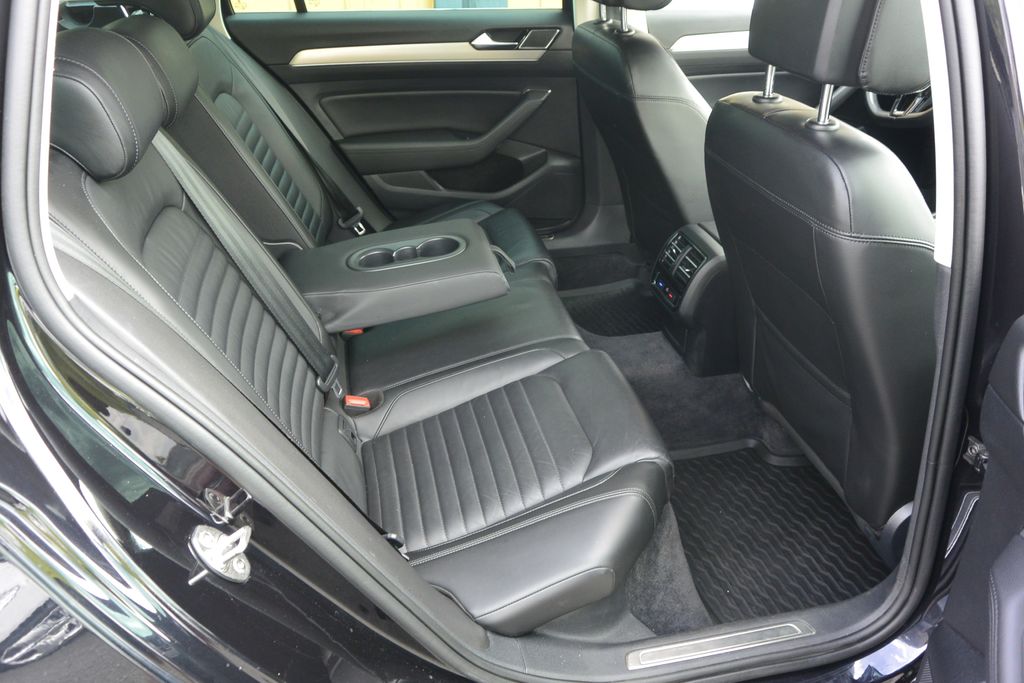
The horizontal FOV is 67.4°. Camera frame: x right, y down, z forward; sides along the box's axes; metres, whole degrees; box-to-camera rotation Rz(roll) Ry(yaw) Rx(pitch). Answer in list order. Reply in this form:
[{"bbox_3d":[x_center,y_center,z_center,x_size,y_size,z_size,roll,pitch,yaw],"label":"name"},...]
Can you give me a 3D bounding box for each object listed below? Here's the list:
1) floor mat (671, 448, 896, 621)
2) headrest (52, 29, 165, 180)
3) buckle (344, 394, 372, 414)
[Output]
[{"bbox_3d":[0.492,0.301,1.414,0.460,0.030,0.450,-6,29,-12],"label":"floor mat"},{"bbox_3d":[-0.484,-0.274,0.860,0.135,0.155,0.280,-19,31,-5],"label":"headrest"},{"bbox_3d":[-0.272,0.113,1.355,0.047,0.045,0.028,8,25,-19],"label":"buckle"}]

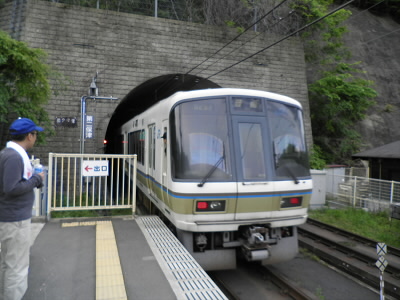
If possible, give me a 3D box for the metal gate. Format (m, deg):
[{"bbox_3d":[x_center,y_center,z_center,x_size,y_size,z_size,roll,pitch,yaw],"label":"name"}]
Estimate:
[{"bbox_3d":[-2.175,0.737,6.389,1.720,1.320,0.075,2,0,-18],"label":"metal gate"}]

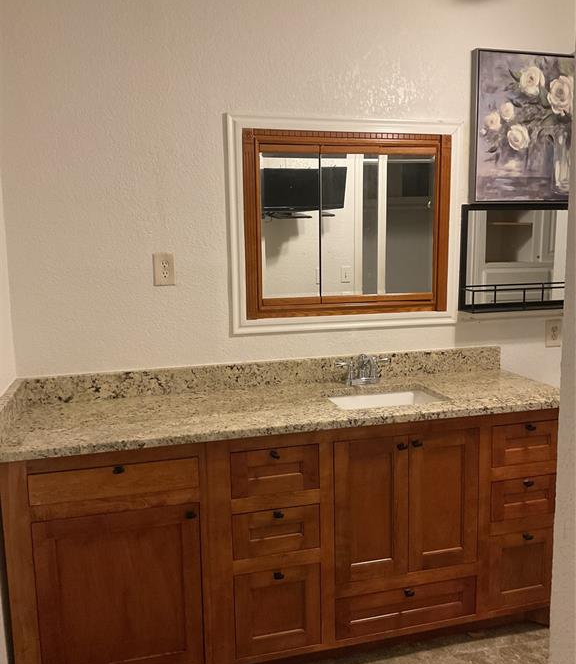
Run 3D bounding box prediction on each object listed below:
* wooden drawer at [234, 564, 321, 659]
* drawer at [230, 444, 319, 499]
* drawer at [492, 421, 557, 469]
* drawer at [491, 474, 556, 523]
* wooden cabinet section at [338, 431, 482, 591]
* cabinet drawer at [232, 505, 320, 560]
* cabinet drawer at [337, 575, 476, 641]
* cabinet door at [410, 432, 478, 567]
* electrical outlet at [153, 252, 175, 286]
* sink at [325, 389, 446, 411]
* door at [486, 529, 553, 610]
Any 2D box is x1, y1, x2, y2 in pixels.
[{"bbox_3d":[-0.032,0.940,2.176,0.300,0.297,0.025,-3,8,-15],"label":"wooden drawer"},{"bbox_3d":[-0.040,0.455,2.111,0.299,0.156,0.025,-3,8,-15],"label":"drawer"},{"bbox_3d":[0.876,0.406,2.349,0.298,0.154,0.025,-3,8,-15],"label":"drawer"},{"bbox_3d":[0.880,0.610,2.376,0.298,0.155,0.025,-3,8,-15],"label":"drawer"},{"bbox_3d":[0.412,0.590,2.196,0.535,0.495,0.040,-3,8,-15],"label":"wooden cabinet section"},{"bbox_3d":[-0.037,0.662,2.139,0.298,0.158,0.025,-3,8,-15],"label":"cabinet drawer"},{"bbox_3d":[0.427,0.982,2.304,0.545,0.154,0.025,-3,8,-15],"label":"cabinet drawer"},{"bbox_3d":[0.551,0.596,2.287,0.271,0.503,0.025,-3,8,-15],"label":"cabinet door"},{"bbox_3d":[-0.476,-0.243,2.486,0.080,0.122,0.009,-3,8,-15],"label":"electrical outlet"},{"bbox_3d":[0.352,0.334,2.447,0.445,0.150,0.290,-3,8,-15],"label":"sink"},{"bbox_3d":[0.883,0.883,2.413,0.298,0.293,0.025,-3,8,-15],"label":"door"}]

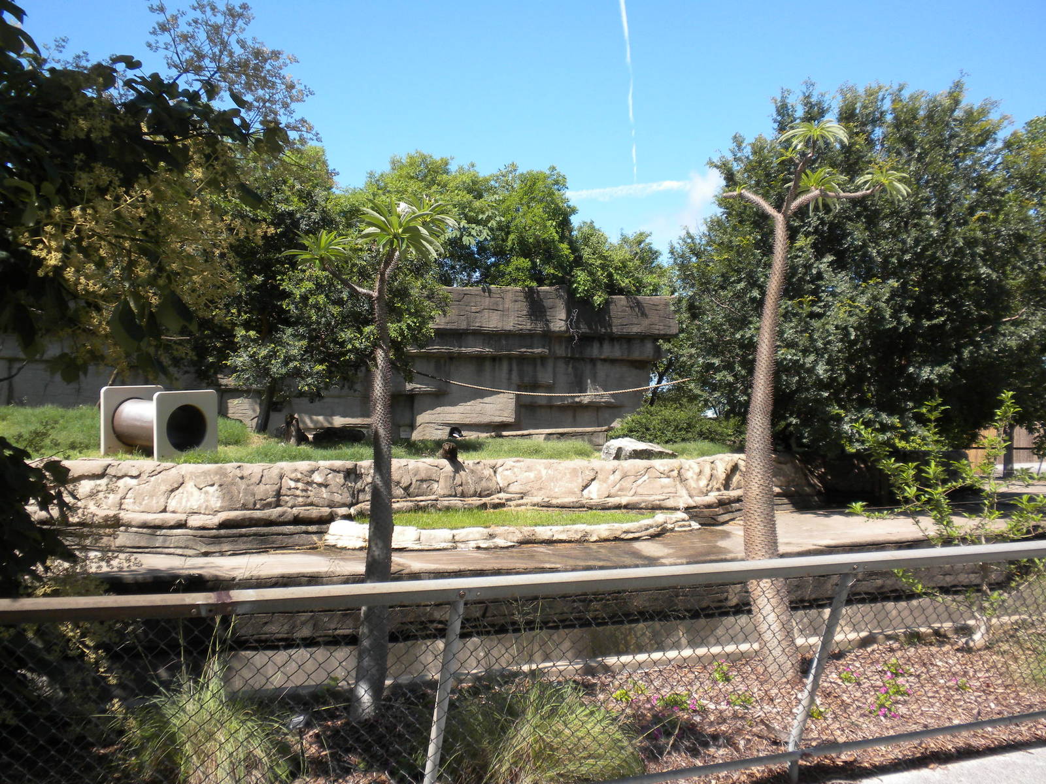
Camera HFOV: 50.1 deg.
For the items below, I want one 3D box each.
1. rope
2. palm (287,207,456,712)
[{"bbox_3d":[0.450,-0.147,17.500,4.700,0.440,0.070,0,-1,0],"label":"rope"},{"bbox_3d":[-0.811,0.350,5.950,0.900,2.770,0.680,0,-1,0],"label":"palm"}]

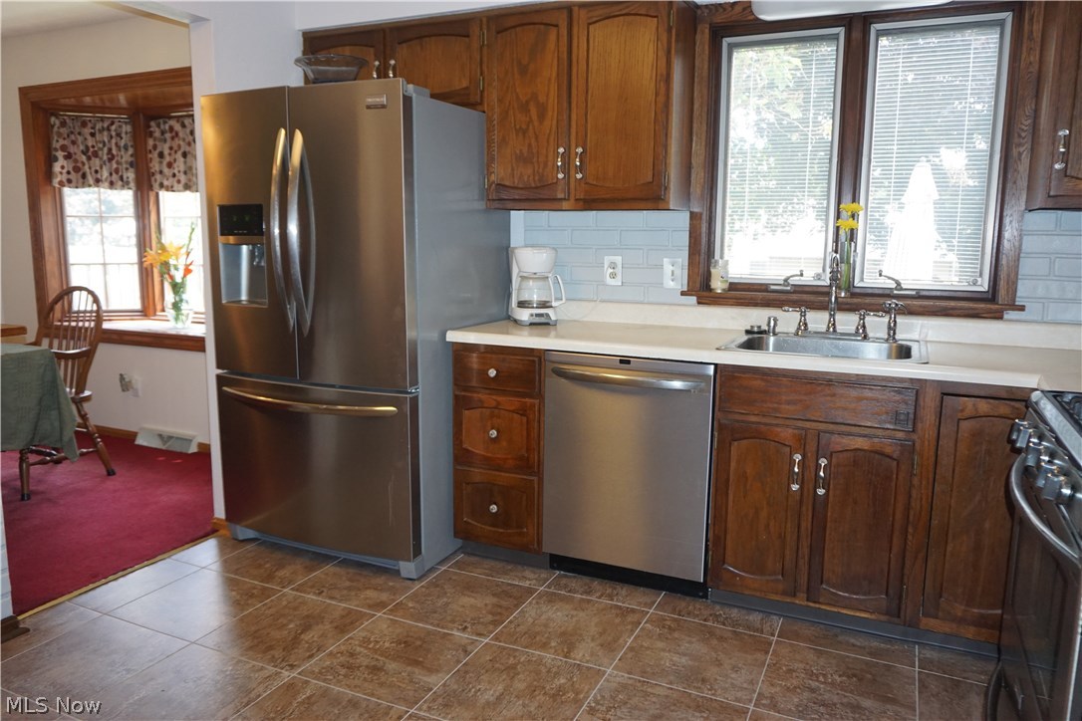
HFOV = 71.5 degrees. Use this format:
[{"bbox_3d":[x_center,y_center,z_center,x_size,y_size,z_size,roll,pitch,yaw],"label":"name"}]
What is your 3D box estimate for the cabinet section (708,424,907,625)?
[{"bbox_3d":[0.943,0.467,2.601,0.576,0.571,0.520,4,9,25],"label":"cabinet section"}]

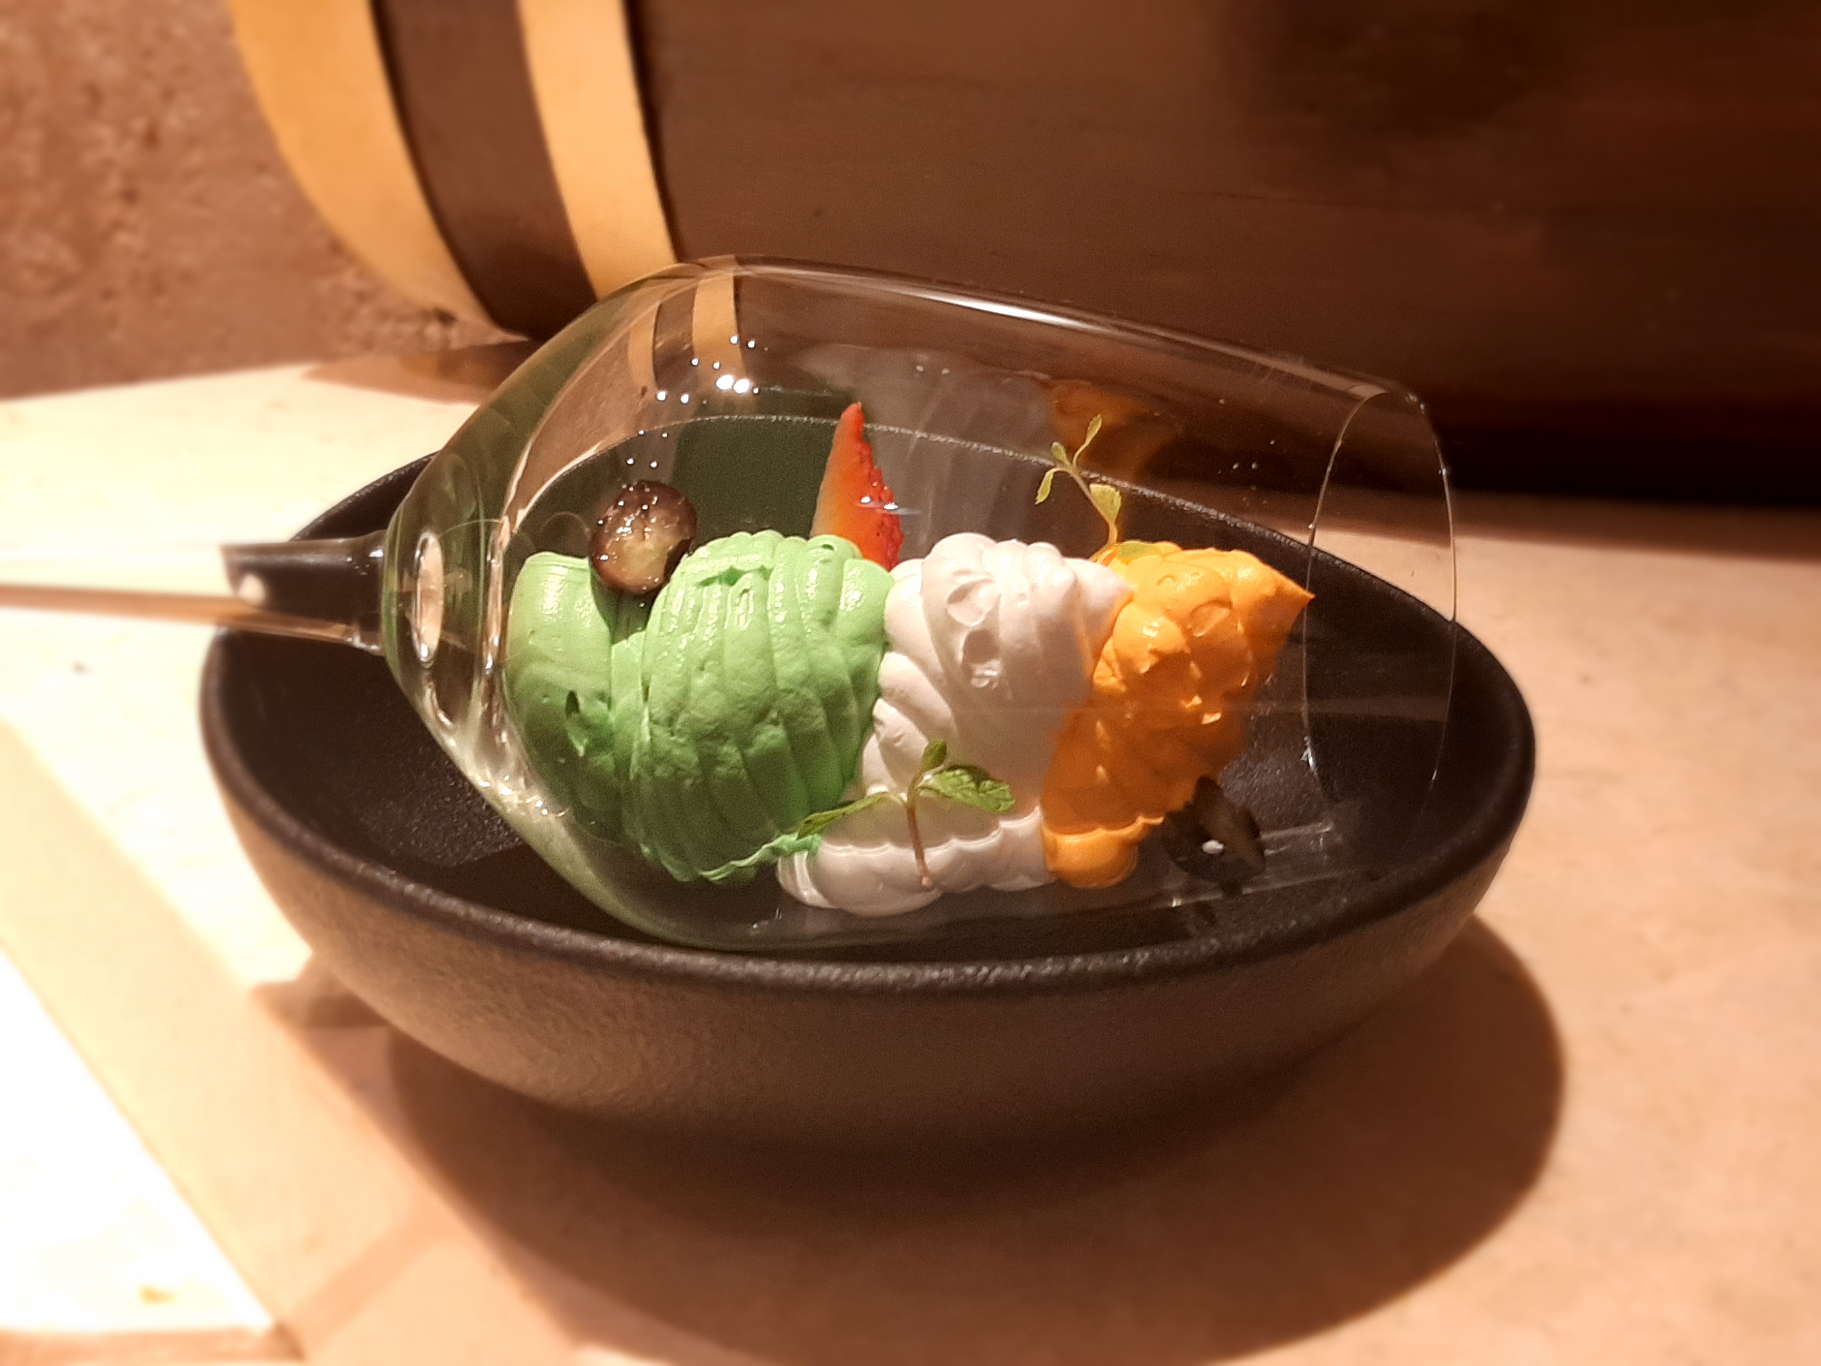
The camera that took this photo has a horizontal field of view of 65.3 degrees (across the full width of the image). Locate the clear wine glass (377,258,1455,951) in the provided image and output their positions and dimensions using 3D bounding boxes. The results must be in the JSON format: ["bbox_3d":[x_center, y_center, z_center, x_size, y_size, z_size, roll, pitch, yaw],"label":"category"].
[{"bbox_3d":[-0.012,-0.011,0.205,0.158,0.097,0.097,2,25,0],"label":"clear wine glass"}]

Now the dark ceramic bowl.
[{"bbox_3d":[-0.007,0.014,0.224,0.186,0.055,0.186,5,25,0],"label":"dark ceramic bowl"}]

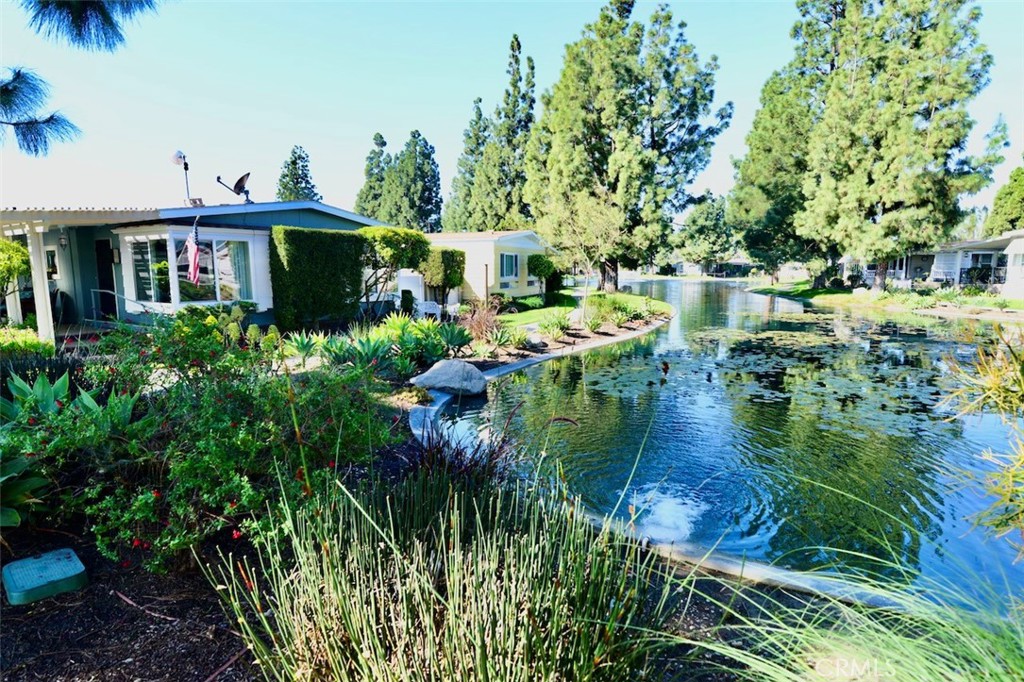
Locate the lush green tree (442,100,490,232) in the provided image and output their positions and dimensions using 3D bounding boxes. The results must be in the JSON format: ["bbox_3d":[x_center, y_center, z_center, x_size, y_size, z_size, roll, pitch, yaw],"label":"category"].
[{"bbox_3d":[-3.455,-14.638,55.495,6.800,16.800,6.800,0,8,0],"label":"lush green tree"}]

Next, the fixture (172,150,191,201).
[{"bbox_3d":[-6.710,-3.340,11.546,0.340,1.050,0.260,-5,9,-30],"label":"fixture"}]

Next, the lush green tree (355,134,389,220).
[{"bbox_3d":[-14.701,-14.454,60.543,4.600,14.851,4.600,0,8,0],"label":"lush green tree"}]

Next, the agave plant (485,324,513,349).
[{"bbox_3d":[-0.291,-0.122,12.224,0.580,0.530,0.580,0,8,0],"label":"agave plant"}]

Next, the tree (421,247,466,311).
[{"bbox_3d":[-2.108,-1.954,17.499,0.900,1.900,1.150,4,9,24],"label":"tree"}]

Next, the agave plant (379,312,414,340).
[{"bbox_3d":[-2.188,-0.227,10.775,0.680,0.620,0.650,0,8,0],"label":"agave plant"}]

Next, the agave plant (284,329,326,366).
[{"bbox_3d":[-3.694,0.137,10.078,0.700,0.640,0.700,0,8,0],"label":"agave plant"}]

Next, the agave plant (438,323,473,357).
[{"bbox_3d":[-1.013,-0.027,10.197,0.580,0.570,0.570,0,8,0],"label":"agave plant"}]

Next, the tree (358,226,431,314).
[{"bbox_3d":[-3.124,-1.669,15.118,1.950,2.750,1.950,0,8,0],"label":"tree"}]

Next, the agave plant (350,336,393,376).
[{"bbox_3d":[-2.350,0.217,9.466,0.720,0.660,0.720,0,8,0],"label":"agave plant"}]

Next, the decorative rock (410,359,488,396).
[{"bbox_3d":[-0.851,0.497,7.747,0.980,0.420,0.600,-1,8,-6],"label":"decorative rock"}]

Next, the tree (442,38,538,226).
[{"bbox_3d":[-1.607,-13.351,42.511,7.200,17.908,7.200,0,8,0],"label":"tree"}]

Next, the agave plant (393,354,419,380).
[{"bbox_3d":[-1.514,0.384,8.084,0.340,0.350,0.340,0,8,0],"label":"agave plant"}]

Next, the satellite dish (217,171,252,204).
[{"bbox_3d":[-6.266,-3.455,12.842,0.720,0.750,0.620,-1,8,-5],"label":"satellite dish"}]

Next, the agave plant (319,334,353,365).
[{"bbox_3d":[-3.185,0.125,10.369,0.640,0.580,0.640,0,8,0],"label":"agave plant"}]

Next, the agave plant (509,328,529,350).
[{"bbox_3d":[0.139,-0.087,12.091,0.450,0.500,0.450,0,8,0],"label":"agave plant"}]

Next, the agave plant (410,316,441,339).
[{"bbox_3d":[-1.848,-0.165,12.104,0.660,0.650,0.660,0,8,0],"label":"agave plant"}]

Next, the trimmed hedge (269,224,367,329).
[{"bbox_3d":[-4.810,-1.581,14.320,0.550,2.310,2.860,4,9,24],"label":"trimmed hedge"}]

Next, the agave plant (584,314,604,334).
[{"bbox_3d":[2.135,-0.452,14.681,0.480,0.470,0.480,0,8,0],"label":"agave plant"}]

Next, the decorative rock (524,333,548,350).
[{"bbox_3d":[0.487,0.010,11.313,0.430,0.270,0.380,0,8,0],"label":"decorative rock"}]

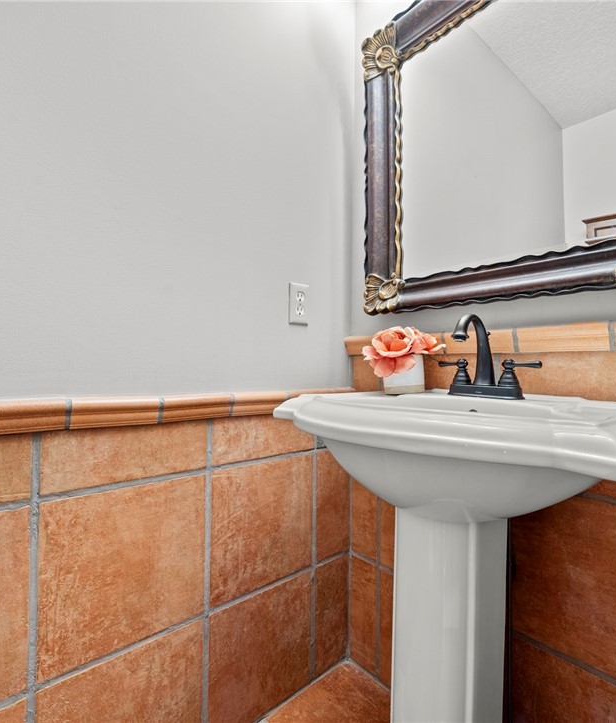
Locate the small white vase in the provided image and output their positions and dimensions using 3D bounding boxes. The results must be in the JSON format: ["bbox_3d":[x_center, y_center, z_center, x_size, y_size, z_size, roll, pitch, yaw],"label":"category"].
[{"bbox_3d":[0.232,0.031,0.949,0.092,0.087,0.092,-3,-2,14],"label":"small white vase"}]

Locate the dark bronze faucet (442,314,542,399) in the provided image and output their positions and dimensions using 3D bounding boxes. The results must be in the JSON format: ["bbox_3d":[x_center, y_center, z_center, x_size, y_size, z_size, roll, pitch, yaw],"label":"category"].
[{"bbox_3d":[0.352,-0.012,0.825,0.155,0.174,0.222,2,-1,-42],"label":"dark bronze faucet"}]

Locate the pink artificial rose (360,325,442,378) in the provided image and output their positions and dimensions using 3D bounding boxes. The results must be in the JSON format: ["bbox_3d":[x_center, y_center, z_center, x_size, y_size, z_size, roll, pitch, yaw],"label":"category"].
[{"bbox_3d":[0.227,-0.022,0.928,0.190,0.118,0.135,1,-1,14],"label":"pink artificial rose"}]

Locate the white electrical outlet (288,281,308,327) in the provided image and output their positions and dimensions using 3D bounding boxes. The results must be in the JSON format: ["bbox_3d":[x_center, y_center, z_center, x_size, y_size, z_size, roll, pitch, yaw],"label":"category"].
[{"bbox_3d":[-0.023,-0.156,1.079,0.070,0.115,0.007,2,-1,-42],"label":"white electrical outlet"}]

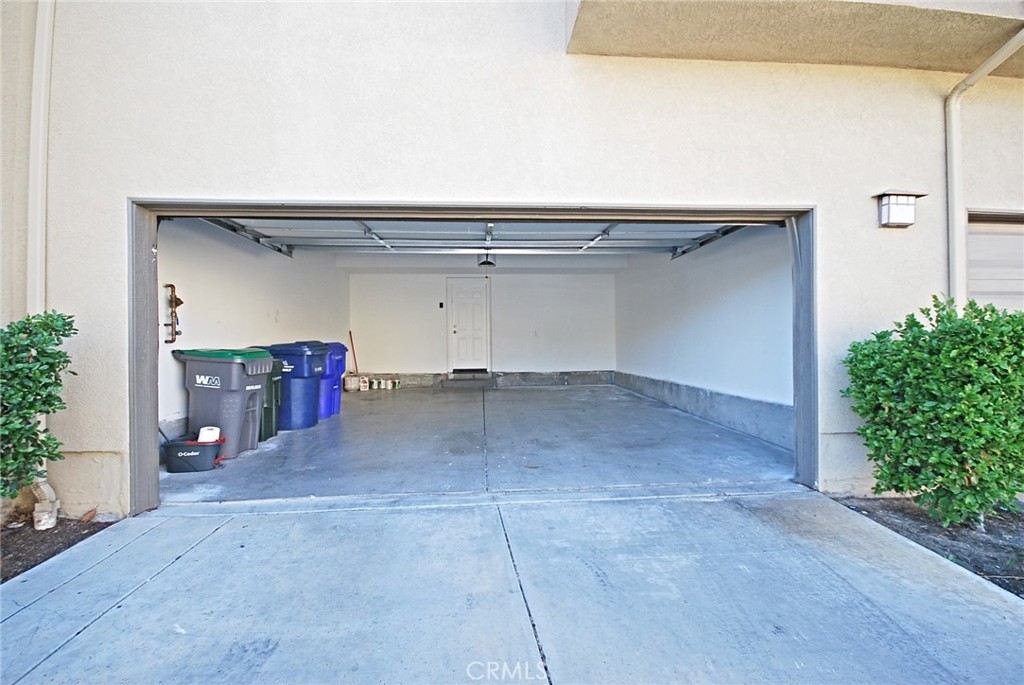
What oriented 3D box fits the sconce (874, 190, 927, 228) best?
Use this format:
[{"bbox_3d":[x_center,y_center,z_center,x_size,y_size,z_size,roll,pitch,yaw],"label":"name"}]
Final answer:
[{"bbox_3d":[2.943,-1.026,3.235,0.345,0.285,0.130,-1,0,-4],"label":"sconce"}]

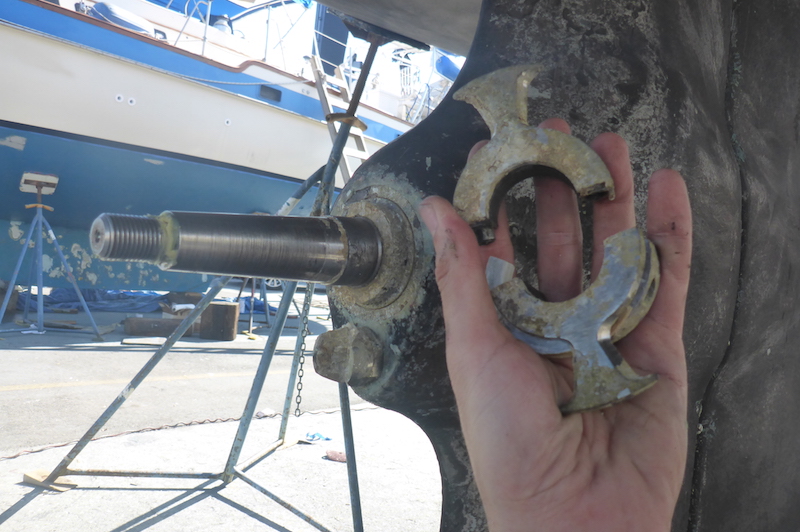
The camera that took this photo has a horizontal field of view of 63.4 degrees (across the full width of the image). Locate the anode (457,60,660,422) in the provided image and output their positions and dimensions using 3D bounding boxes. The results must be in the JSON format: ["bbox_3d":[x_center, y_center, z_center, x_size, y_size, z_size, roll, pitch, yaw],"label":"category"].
[{"bbox_3d":[0.063,-0.013,0.264,0.068,0.135,0.034,-17,-9,24],"label":"anode"}]

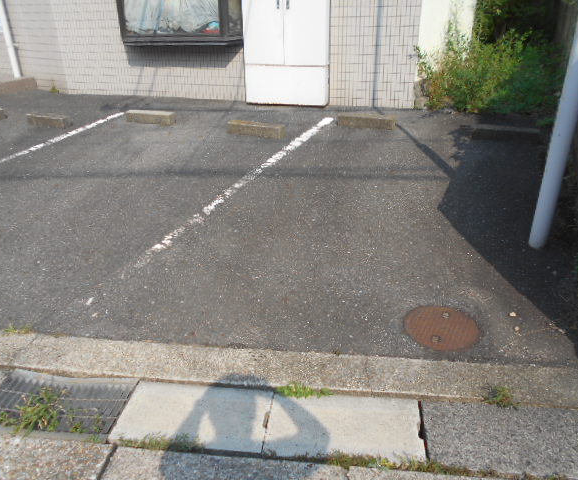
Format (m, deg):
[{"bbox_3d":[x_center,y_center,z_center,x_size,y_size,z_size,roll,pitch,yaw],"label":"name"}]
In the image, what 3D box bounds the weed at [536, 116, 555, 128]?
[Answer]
[{"bbox_3d":[2.722,-1.248,5.104,0.200,0.100,0.120,11,31,22],"label":"weed"}]

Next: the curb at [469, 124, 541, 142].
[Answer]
[{"bbox_3d":[2.122,-1.024,4.685,0.583,0.114,0.113,13,31,25],"label":"curb"}]

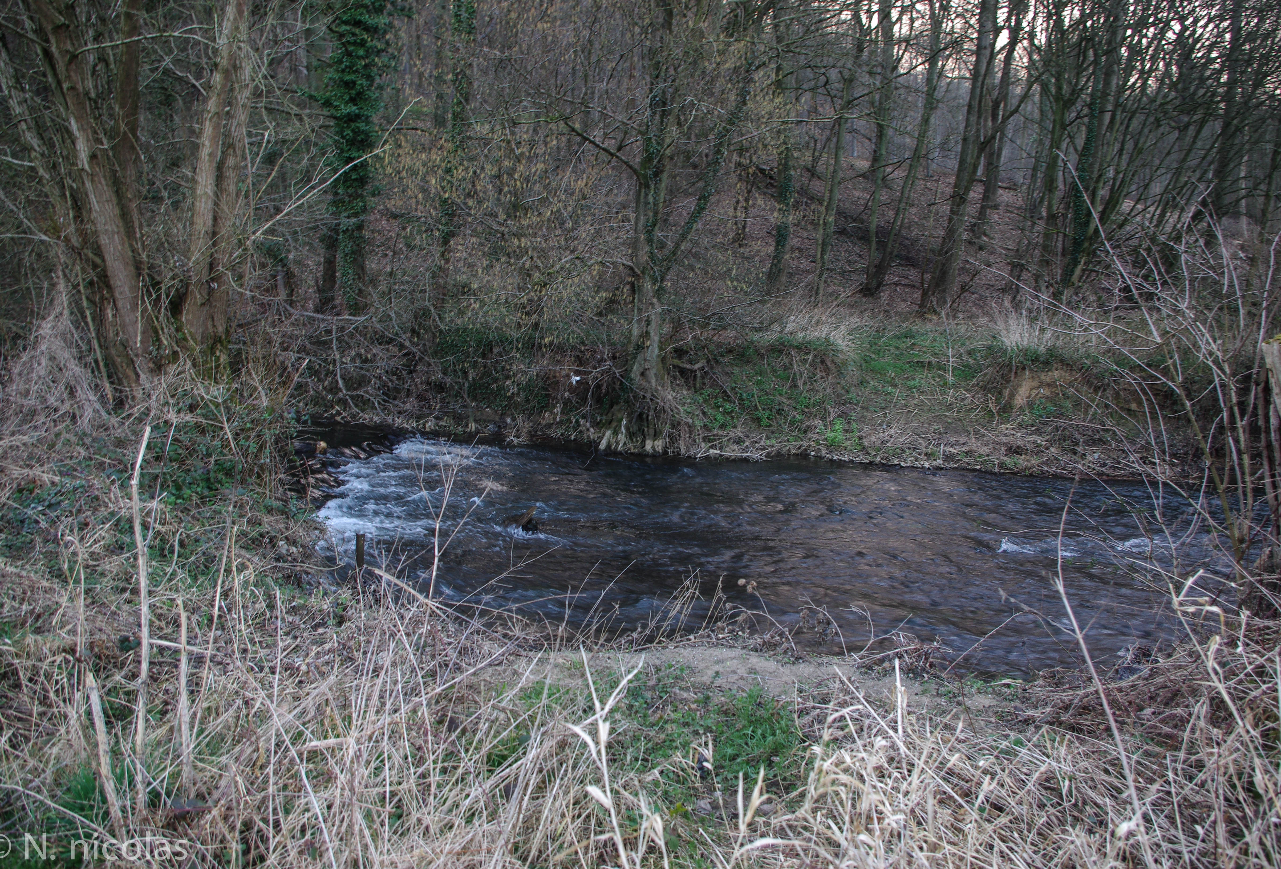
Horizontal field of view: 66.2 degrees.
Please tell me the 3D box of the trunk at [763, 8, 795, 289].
[{"bbox_3d":[2.670,-5.300,18.800,0.480,5.500,0.480,0,12,0],"label":"trunk"}]

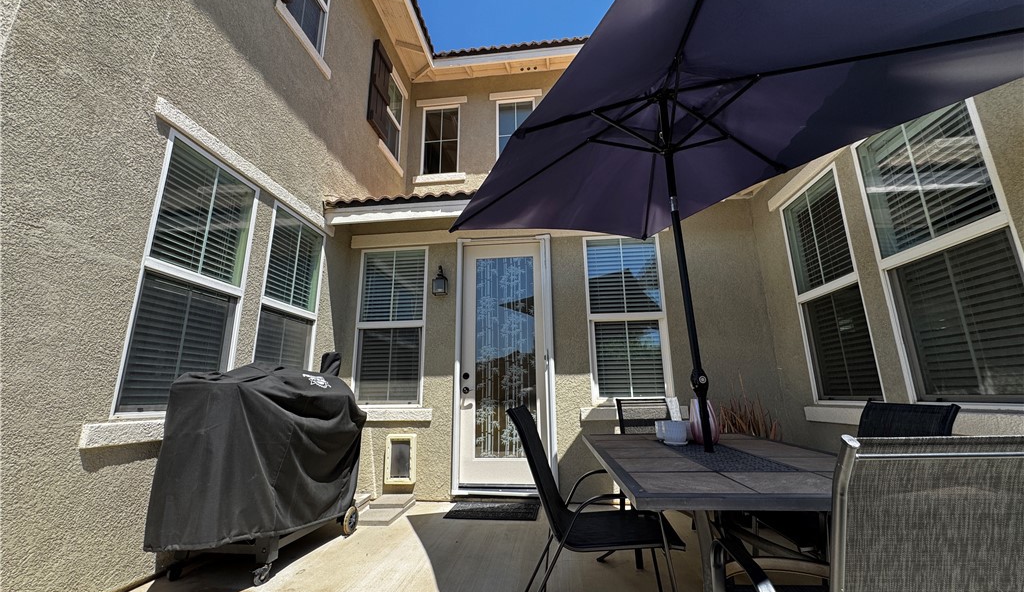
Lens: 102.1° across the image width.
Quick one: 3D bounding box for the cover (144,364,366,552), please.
[{"bbox_3d":[-1.557,0.988,2.860,0.670,1.020,1.220,-2,-14,6],"label":"cover"}]

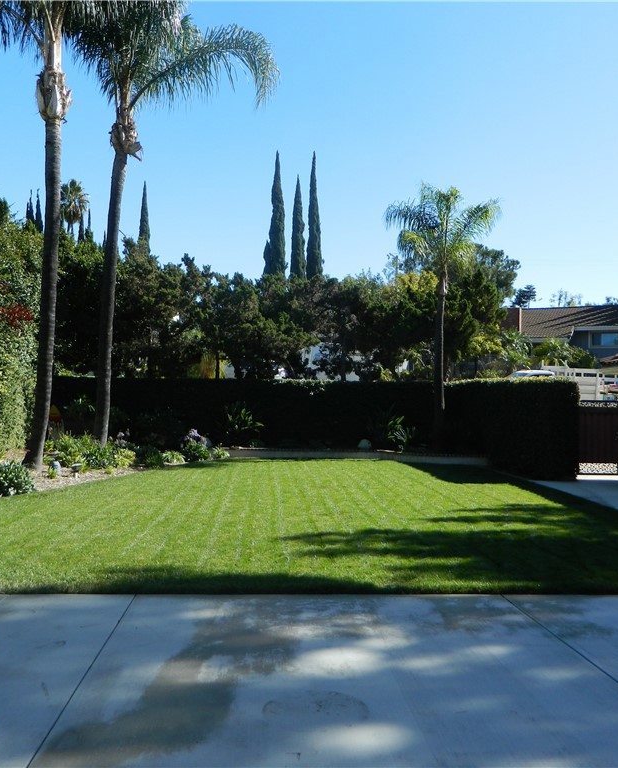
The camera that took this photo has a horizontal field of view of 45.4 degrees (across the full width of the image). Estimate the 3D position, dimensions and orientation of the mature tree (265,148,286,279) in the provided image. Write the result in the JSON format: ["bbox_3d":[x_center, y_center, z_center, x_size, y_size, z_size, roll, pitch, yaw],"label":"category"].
[{"bbox_3d":[-2.069,-5.797,45.000,1.500,16.703,1.500,0,-2,0],"label":"mature tree"}]

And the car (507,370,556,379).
[{"bbox_3d":[8.569,0.291,29.000,4.800,1.650,1.850,1,-2,-28],"label":"car"}]

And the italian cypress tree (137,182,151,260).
[{"bbox_3d":[-10.677,-5.279,48.000,1.100,15.730,1.100,0,-2,0],"label":"italian cypress tree"}]

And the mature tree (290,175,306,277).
[{"bbox_3d":[-0.669,-5.001,45.000,1.200,15.130,1.200,0,-2,0],"label":"mature tree"}]

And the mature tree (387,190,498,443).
[{"bbox_3d":[3.972,-1.904,22.000,3.400,8.003,3.400,0,-2,0],"label":"mature tree"}]

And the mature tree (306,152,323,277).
[{"bbox_3d":[0.396,-5.758,45.000,1.200,16.659,1.200,0,-2,0],"label":"mature tree"}]

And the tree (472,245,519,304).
[{"bbox_3d":[10.138,-2.837,42.000,5.000,10.172,5.000,0,-2,0],"label":"tree"}]

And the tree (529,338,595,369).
[{"bbox_3d":[12.734,-0.131,37.000,3.400,4.291,3.200,0,-2,0],"label":"tree"}]

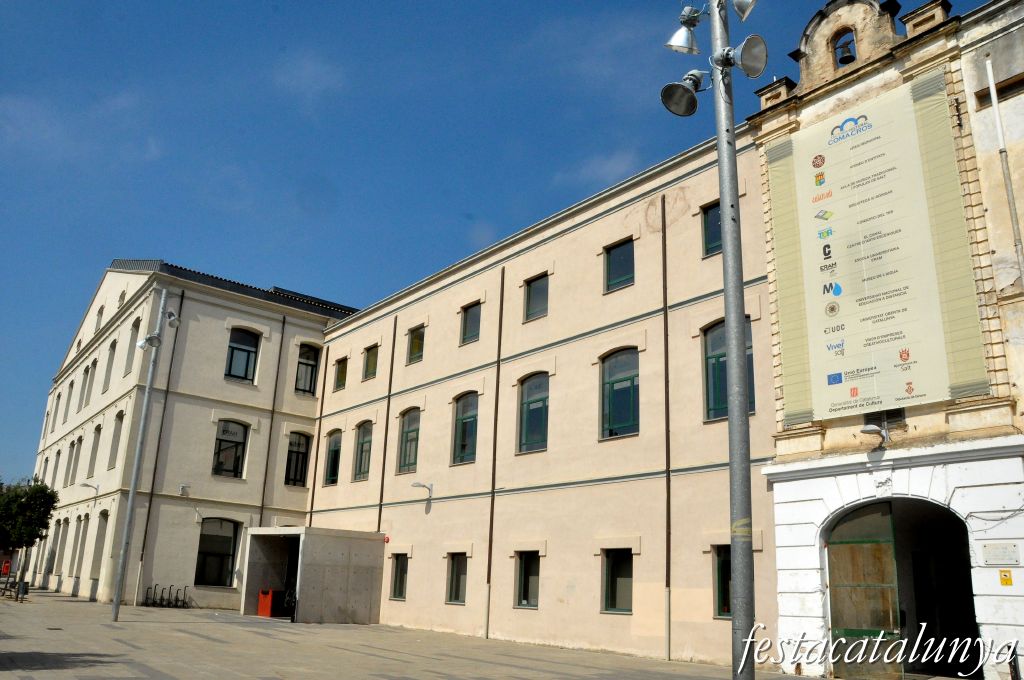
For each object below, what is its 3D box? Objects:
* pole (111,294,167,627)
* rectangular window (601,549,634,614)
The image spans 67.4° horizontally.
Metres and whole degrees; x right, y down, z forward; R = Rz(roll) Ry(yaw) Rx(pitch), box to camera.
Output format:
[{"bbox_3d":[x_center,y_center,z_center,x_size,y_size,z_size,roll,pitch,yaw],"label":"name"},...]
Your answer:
[{"bbox_3d":[-13.170,3.754,27.259,1.500,11.742,1.300,8,-17,-25],"label":"pole"},{"bbox_3d":[3.031,6.811,21.668,0.200,1.757,1.204,16,-23,-37],"label":"rectangular window"}]

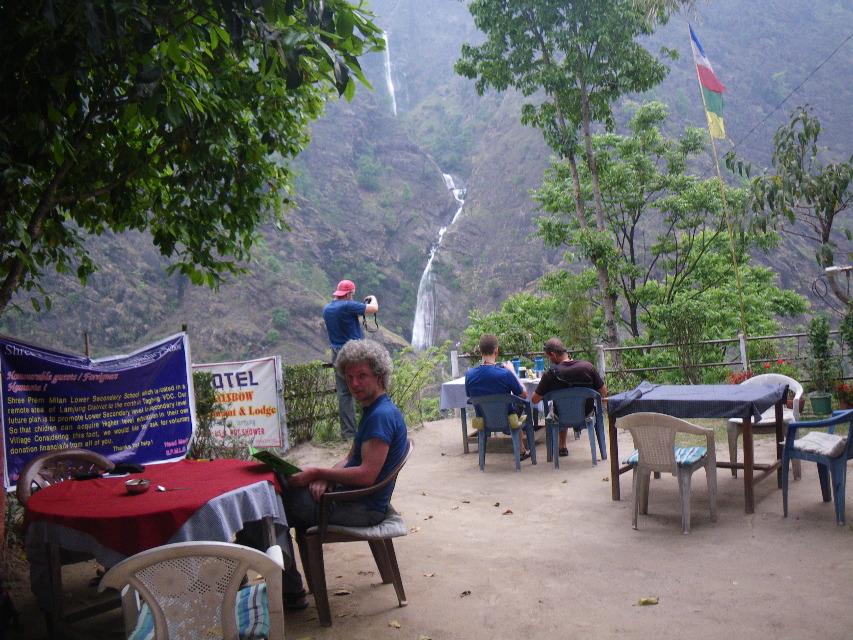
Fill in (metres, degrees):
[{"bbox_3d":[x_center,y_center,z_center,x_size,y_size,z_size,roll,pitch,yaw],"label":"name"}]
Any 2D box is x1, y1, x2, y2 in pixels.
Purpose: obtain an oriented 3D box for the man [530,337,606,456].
[{"bbox_3d":[1.508,0.857,7.427,0.680,1.310,0.850,-4,-2,8],"label":"man"}]

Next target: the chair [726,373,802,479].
[{"bbox_3d":[2.951,0.908,5.969,0.570,0.824,0.550,-5,-3,37],"label":"chair"}]

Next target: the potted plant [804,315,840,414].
[{"bbox_3d":[5.266,0.593,9.200,0.460,1.310,0.460,-5,-3,30],"label":"potted plant"}]

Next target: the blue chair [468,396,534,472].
[{"bbox_3d":[0.805,1.158,7.302,0.570,0.805,0.550,-4,-3,18],"label":"blue chair"}]

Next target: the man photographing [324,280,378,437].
[{"bbox_3d":[-0.848,0.452,7.700,0.540,1.760,0.540,-1,-3,-45],"label":"man photographing"}]

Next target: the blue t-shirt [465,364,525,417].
[{"bbox_3d":[0.738,0.765,7.380,0.560,0.550,0.360,-4,-2,14],"label":"blue t-shirt"}]

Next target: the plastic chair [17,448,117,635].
[{"bbox_3d":[-1.839,1.144,3.733,0.600,0.820,0.580,-5,-3,35],"label":"plastic chair"}]

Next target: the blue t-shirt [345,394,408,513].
[{"bbox_3d":[-0.272,0.725,3.750,0.340,0.590,0.450,-3,-2,-10],"label":"blue t-shirt"}]

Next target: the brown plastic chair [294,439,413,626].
[{"bbox_3d":[-0.351,1.081,3.699,0.600,0.815,0.580,-3,-3,-17],"label":"brown plastic chair"}]

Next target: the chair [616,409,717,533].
[{"bbox_3d":[1.683,1.044,4.888,0.570,0.812,0.550,-5,-3,35],"label":"chair"}]

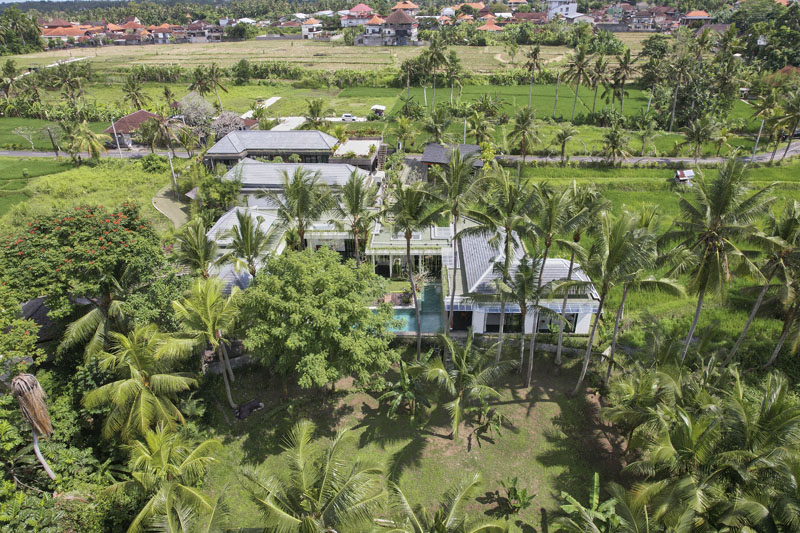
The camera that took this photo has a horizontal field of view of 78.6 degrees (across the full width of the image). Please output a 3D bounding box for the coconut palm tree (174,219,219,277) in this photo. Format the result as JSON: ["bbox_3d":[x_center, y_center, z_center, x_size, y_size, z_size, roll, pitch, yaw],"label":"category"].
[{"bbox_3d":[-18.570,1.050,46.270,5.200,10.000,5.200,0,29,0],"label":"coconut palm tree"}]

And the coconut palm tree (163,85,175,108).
[{"bbox_3d":[-66.810,-48.030,139.280,4.200,7.500,4.200,0,29,0],"label":"coconut palm tree"}]

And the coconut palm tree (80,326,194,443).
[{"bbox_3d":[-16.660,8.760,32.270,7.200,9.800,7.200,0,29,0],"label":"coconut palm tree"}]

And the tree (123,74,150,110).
[{"bbox_3d":[-70.630,-45.480,131.910,7.790,11.860,7.790,0,27,0],"label":"tree"}]

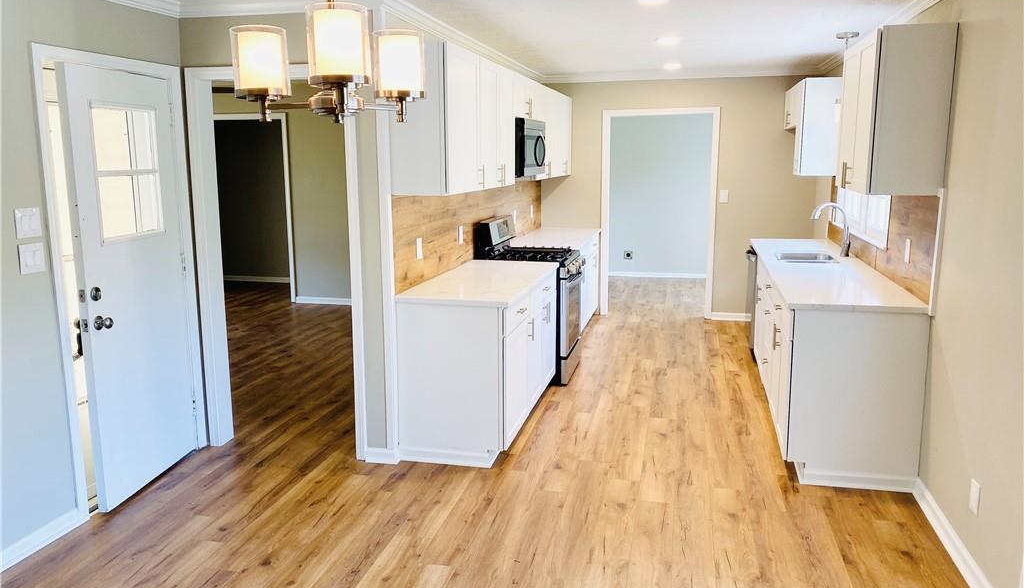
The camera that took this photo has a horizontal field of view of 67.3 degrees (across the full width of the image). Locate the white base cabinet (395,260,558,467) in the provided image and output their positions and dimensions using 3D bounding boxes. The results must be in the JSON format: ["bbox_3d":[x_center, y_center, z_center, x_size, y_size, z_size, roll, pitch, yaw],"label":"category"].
[{"bbox_3d":[-0.143,0.348,4.739,0.625,0.914,1.445,2,10,14],"label":"white base cabinet"}]

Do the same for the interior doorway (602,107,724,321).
[{"bbox_3d":[1.475,-0.792,7.739,1.127,2.075,0.130,2,10,14],"label":"interior doorway"}]

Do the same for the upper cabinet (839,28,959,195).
[{"bbox_3d":[1.861,-0.878,3.795,0.327,0.732,0.830,2,10,14],"label":"upper cabinet"}]

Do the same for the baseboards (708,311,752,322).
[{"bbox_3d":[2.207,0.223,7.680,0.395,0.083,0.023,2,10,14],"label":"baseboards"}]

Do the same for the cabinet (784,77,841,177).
[{"bbox_3d":[2.566,-1.410,6.609,0.317,0.728,1.443,2,10,13],"label":"cabinet"}]

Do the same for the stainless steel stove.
[{"bbox_3d":[0.159,0.028,5.776,0.685,1.175,0.760,2,10,14],"label":"stainless steel stove"}]

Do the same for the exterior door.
[{"bbox_3d":[-1.881,-0.047,3.842,0.044,2.048,0.791,1,10,8],"label":"exterior door"}]

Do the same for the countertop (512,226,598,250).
[{"bbox_3d":[0.400,-0.511,7.089,0.626,0.029,1.911,2,10,13],"label":"countertop"}]

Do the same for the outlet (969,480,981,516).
[{"bbox_3d":[1.777,0.776,2.944,0.008,0.121,0.077,2,10,13],"label":"outlet"}]

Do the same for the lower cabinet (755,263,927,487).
[{"bbox_3d":[1.946,0.333,4.876,0.600,0.894,2.303,2,10,13],"label":"lower cabinet"}]

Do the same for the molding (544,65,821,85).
[{"bbox_3d":[1.602,-2.133,7.482,2.640,0.069,0.067,2,10,13],"label":"molding"}]

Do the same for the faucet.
[{"bbox_3d":[2.254,-0.456,5.431,0.265,0.383,0.070,2,10,14],"label":"faucet"}]

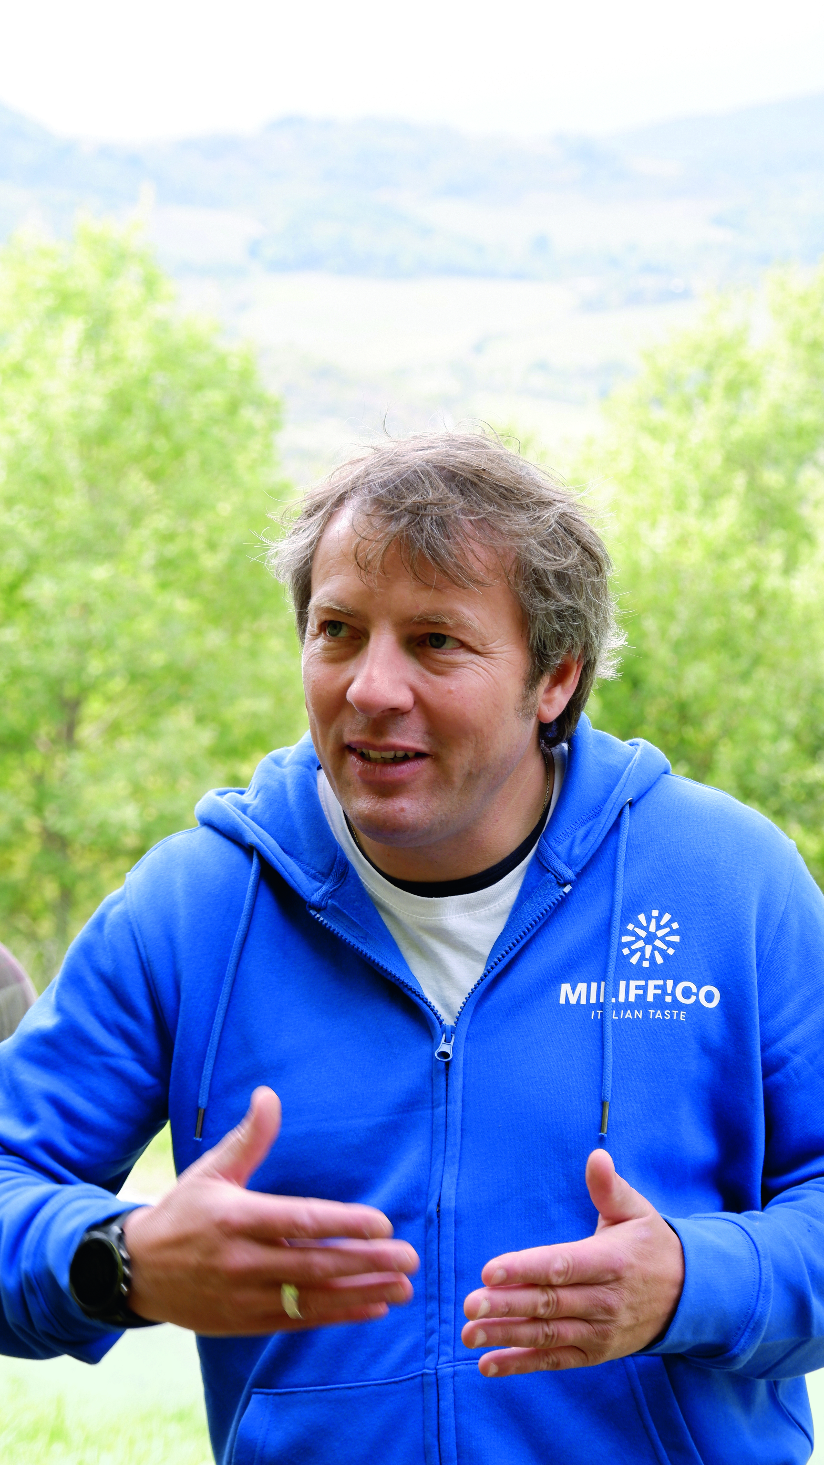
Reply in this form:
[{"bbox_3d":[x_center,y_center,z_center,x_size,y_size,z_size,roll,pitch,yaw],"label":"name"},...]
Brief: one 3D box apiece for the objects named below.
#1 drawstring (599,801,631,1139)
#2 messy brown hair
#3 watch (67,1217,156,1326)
[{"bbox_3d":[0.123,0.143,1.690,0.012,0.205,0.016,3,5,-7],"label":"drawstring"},{"bbox_3d":[0.021,-0.085,1.635,0.185,0.185,0.215,6,19,26],"label":"messy brown hair"},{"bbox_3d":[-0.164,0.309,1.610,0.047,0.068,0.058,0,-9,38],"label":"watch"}]

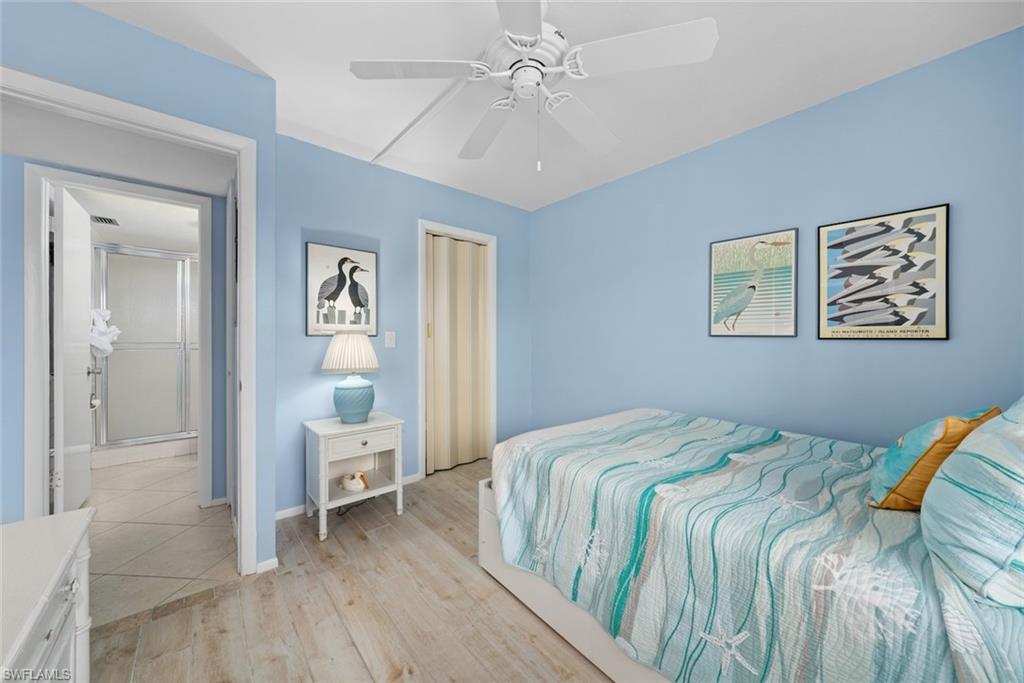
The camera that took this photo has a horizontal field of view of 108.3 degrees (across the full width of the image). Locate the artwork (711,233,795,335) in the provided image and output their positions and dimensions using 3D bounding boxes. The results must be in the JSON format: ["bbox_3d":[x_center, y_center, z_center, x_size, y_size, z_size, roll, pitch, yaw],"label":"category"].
[{"bbox_3d":[1.467,-0.336,2.268,0.022,0.617,0.465,0,0,-40],"label":"artwork"}]

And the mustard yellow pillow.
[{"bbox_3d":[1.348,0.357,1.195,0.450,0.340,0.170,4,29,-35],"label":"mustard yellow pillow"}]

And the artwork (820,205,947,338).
[{"bbox_3d":[1.826,-0.314,1.845,0.022,0.614,0.464,0,0,-40],"label":"artwork"}]

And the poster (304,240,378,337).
[{"bbox_3d":[-1.175,-0.342,2.588,0.473,0.620,0.022,0,0,-40],"label":"poster"}]

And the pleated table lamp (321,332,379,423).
[{"bbox_3d":[-1.032,0.228,2.398,0.346,0.590,0.346,0,0,-40],"label":"pleated table lamp"}]

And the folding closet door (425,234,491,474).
[{"bbox_3d":[-0.482,0.102,3.276,0.670,2.015,0.065,0,0,-40],"label":"folding closet door"}]

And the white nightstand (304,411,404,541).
[{"bbox_3d":[-1.014,0.826,2.390,0.515,0.609,0.401,0,0,-40],"label":"white nightstand"}]

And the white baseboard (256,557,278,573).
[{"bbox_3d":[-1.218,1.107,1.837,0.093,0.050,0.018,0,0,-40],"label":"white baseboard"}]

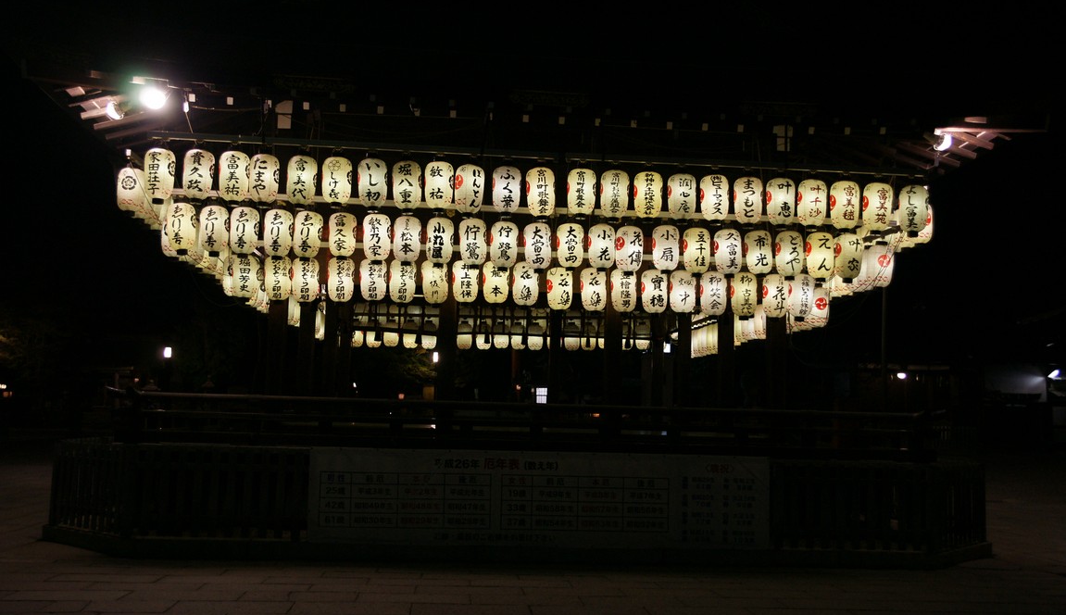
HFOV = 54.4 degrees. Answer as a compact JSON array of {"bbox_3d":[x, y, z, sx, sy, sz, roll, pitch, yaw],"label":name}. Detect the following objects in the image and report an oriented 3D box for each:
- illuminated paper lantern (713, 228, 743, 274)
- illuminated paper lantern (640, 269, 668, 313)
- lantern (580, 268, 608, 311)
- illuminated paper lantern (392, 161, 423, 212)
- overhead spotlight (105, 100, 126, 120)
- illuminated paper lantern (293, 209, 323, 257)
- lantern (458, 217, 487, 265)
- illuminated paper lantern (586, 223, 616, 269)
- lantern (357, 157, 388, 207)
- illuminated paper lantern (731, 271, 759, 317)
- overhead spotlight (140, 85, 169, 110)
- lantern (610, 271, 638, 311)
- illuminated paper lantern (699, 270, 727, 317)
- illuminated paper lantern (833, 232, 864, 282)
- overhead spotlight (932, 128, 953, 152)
[{"bbox_3d":[2.354,-0.676,12.498,0.335,0.570,0.335,3,-6,-9],"label":"illuminated paper lantern"},{"bbox_3d":[1.610,-0.210,13.804,0.350,0.620,0.350,2,-6,-5],"label":"illuminated paper lantern"},{"bbox_3d":[0.760,-0.224,12.885,0.310,0.540,0.310,2,-6,-4],"label":"lantern"},{"bbox_3d":[-1.493,-1.454,12.328,0.350,0.620,0.350,2,-6,-5],"label":"illuminated paper lantern"},{"bbox_3d":[-4.080,-1.927,10.148,0.190,0.200,0.200,-32,-13,12],"label":"overhead spotlight"},{"bbox_3d":[-2.767,-0.898,12.797,0.350,0.620,0.350,2,-6,-5],"label":"illuminated paper lantern"},{"bbox_3d":[-0.699,-0.769,12.215,0.310,0.540,0.310,2,-6,-4],"label":"lantern"},{"bbox_3d":[0.830,-0.725,12.384,0.335,0.570,0.335,2,-6,-4],"label":"illuminated paper lantern"},{"bbox_3d":[-1.901,-1.478,12.296,0.350,0.620,0.350,2,-6,-5],"label":"lantern"},{"bbox_3d":[2.826,-0.174,13.904,0.350,0.620,0.350,2,-6,-5],"label":"illuminated paper lantern"},{"bbox_3d":[-4.001,-2.226,10.949,0.290,0.260,0.250,2,16,-1],"label":"overhead spotlight"},{"bbox_3d":[1.206,-0.228,13.772,0.350,0.620,0.350,2,-6,-5],"label":"lantern"},{"bbox_3d":[2.230,-0.173,12.716,0.330,0.560,0.330,2,-6,-4],"label":"illuminated paper lantern"},{"bbox_3d":[3.695,-0.591,12.145,0.335,0.585,0.335,2,-5,-4],"label":"illuminated paper lantern"},{"bbox_3d":[4.461,-1.826,11.321,0.190,0.200,0.200,32,-13,-15],"label":"overhead spotlight"}]

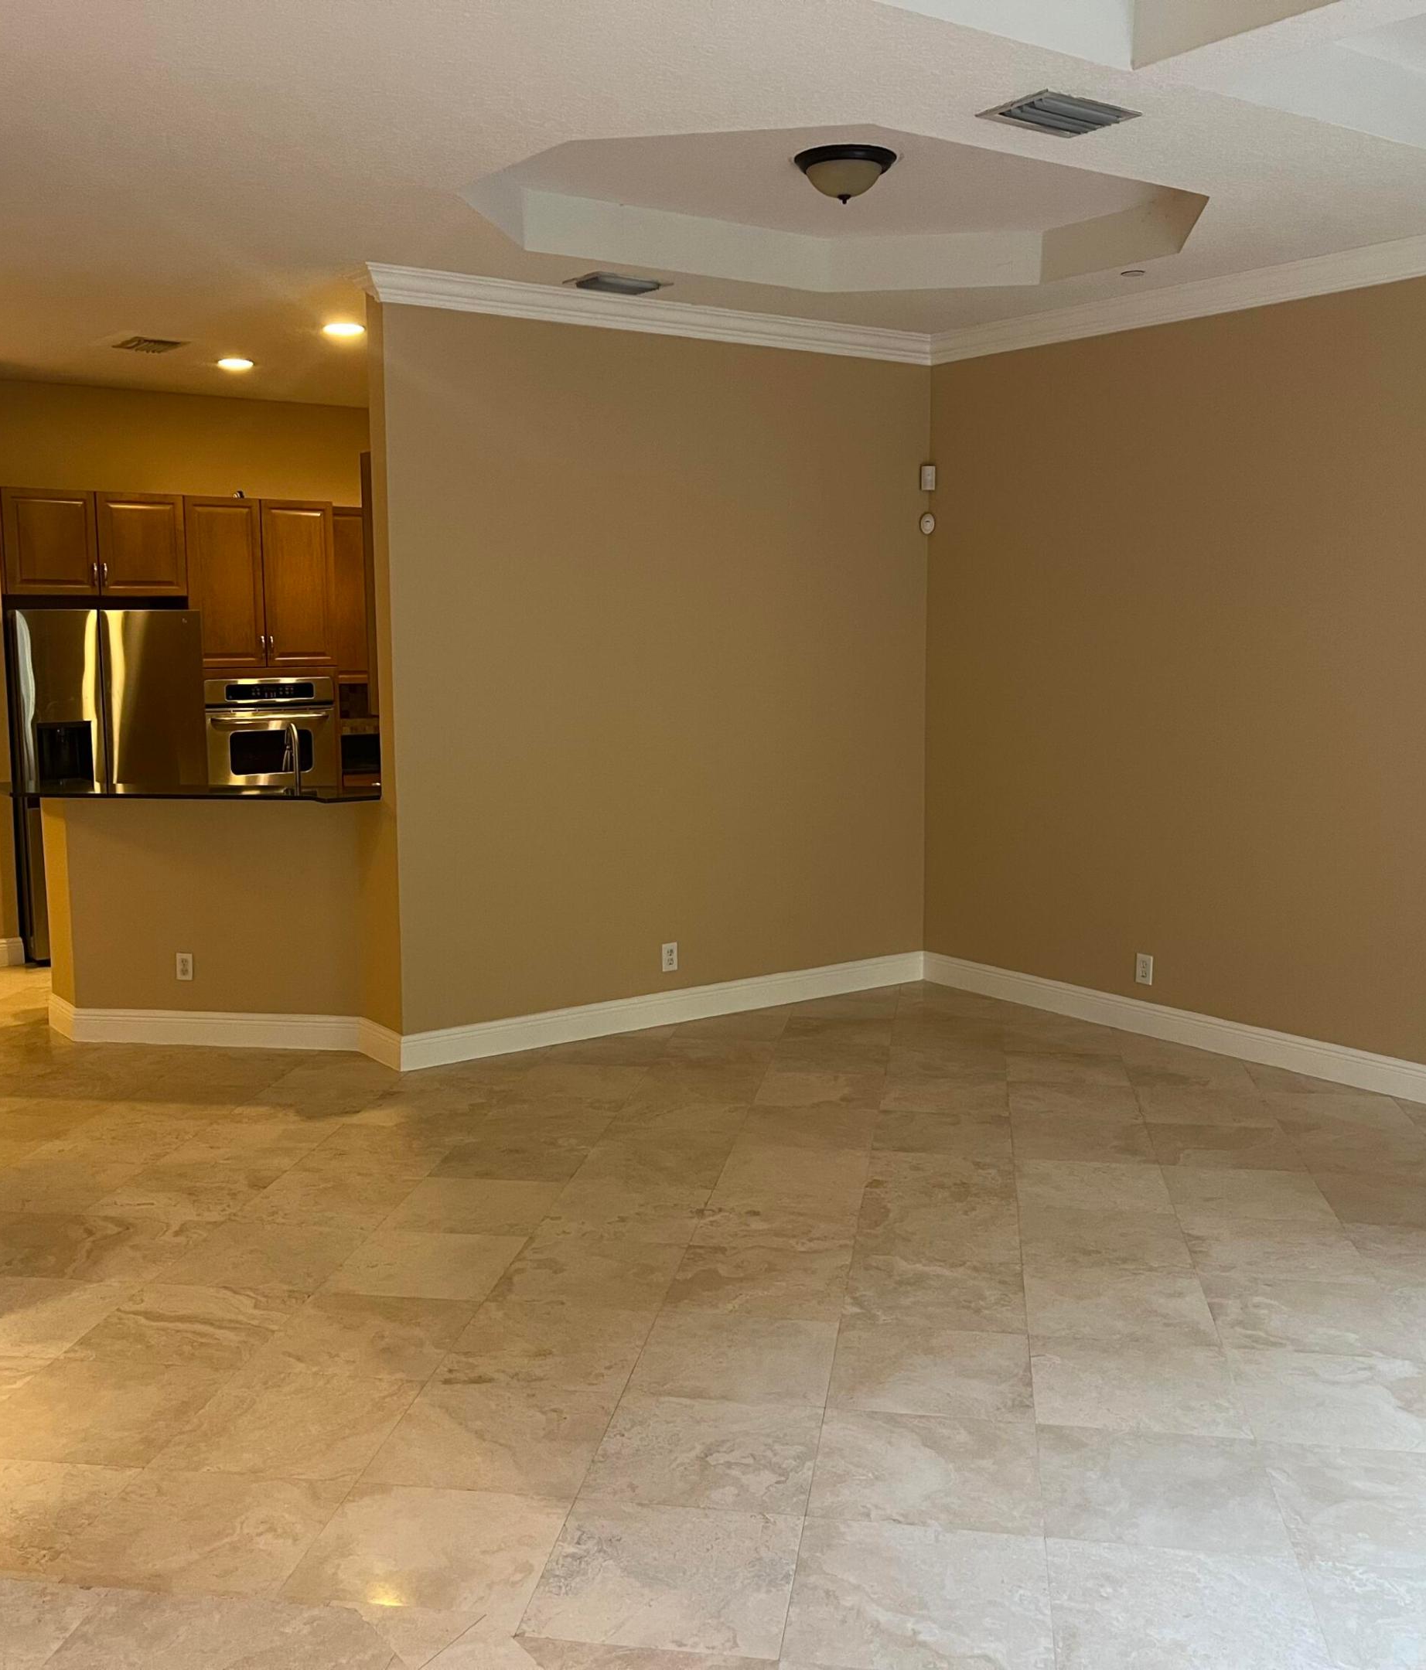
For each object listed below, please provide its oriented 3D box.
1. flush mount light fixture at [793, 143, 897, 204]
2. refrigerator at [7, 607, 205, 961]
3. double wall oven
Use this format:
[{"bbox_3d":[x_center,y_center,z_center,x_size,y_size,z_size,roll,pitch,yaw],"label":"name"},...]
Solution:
[{"bbox_3d":[0.425,-2.080,5.325,0.325,0.140,0.325,0,7,0],"label":"flush mount light fixture"},{"bbox_3d":[-3.276,-0.294,8.867,0.915,1.770,0.860,-6,9,-36],"label":"refrigerator"},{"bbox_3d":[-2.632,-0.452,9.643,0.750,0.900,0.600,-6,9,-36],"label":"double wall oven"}]

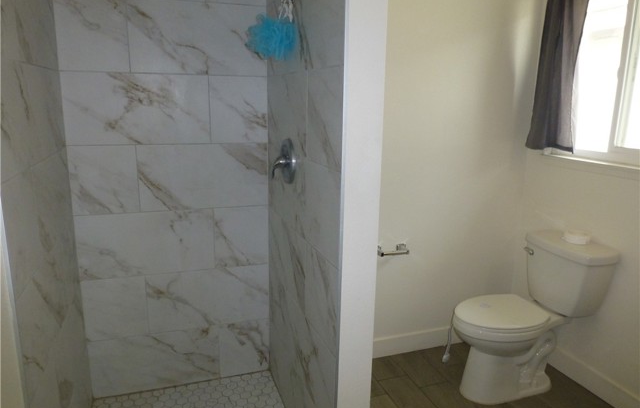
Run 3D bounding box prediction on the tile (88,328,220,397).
[{"bbox_3d":[-0.808,0.785,2.213,0.599,0.296,0.012,-3,12,-18],"label":"tile"}]

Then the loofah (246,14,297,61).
[{"bbox_3d":[-0.181,-0.623,1.660,0.165,0.165,0.170,-3,13,-19],"label":"loofah"}]

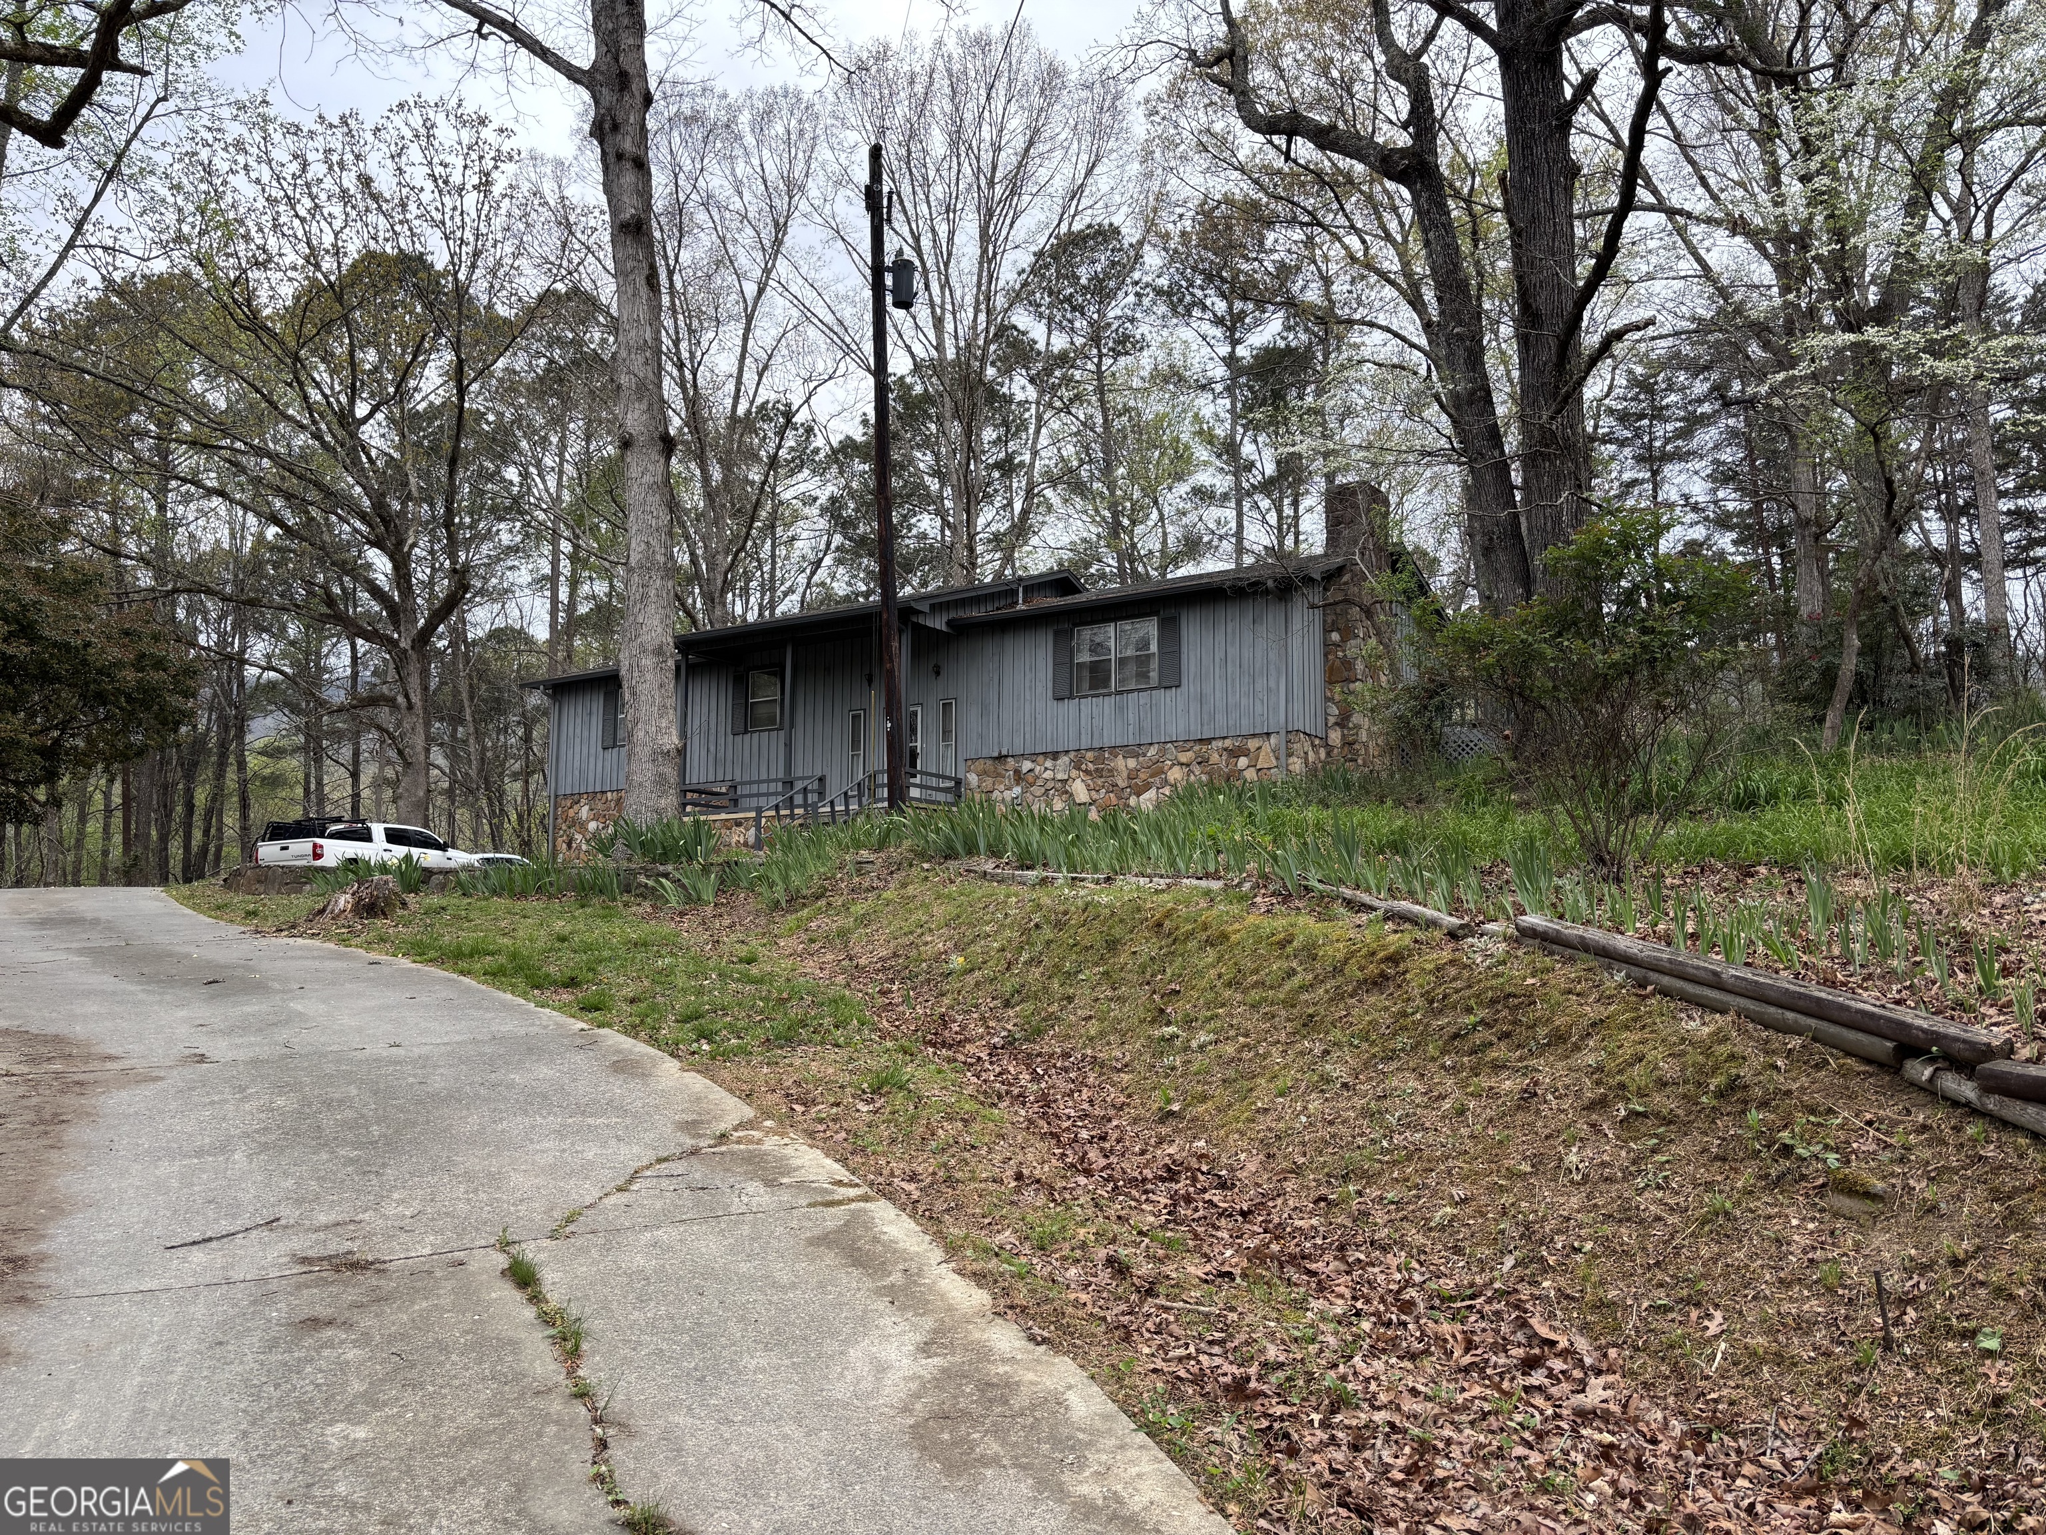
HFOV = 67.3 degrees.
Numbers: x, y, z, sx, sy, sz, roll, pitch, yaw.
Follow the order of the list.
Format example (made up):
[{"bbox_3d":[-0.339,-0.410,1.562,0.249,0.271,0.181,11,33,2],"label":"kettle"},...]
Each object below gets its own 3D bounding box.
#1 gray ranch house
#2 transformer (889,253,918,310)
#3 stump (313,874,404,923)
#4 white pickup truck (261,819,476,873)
[{"bbox_3d":[-1.267,-1.021,34.480,20.100,6.600,10.500,-5,-9,31],"label":"gray ranch house"},{"bbox_3d":[-1.829,-7.487,23.600,0.430,0.820,0.360,0,-8,0],"label":"transformer"},{"bbox_3d":[-7.434,1.458,17.200,0.970,0.500,0.850,3,-9,-23],"label":"stump"},{"bbox_3d":[-16.044,2.414,38.259,2.030,1.970,5.810,-5,-7,23],"label":"white pickup truck"}]

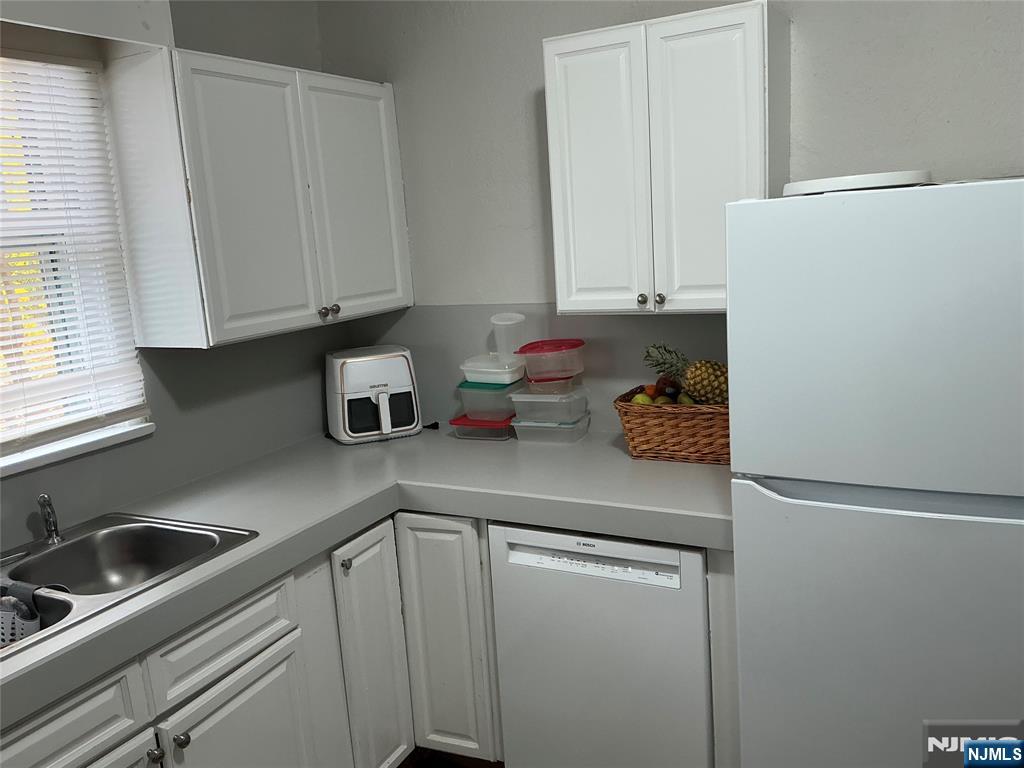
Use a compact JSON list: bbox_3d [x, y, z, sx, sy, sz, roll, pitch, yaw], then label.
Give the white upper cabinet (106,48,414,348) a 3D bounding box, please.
[{"bbox_3d":[-0.732,-0.575,2.645,0.295,0.772,0.968,2,12,28],"label":"white upper cabinet"}]

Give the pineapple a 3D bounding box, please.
[{"bbox_3d":[0.538,-0.037,2.483,0.310,0.130,0.130,29,23,25],"label":"pineapple"}]

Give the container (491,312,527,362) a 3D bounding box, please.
[{"bbox_3d":[-0.004,-0.149,2.840,0.125,0.164,0.125,-4,11,1],"label":"container"}]

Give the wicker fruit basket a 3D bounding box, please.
[{"bbox_3d":[0.542,0.127,2.515,0.400,0.170,0.270,1,12,24],"label":"wicker fruit basket"}]

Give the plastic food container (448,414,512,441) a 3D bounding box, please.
[{"bbox_3d":[-0.069,0.150,2.907,0.243,0.057,0.175,2,12,27],"label":"plastic food container"}]

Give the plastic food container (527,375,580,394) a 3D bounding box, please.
[{"bbox_3d":[0.136,-0.005,2.802,0.170,0.060,0.165,-4,11,1],"label":"plastic food container"}]

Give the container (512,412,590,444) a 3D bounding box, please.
[{"bbox_3d":[0.139,0.150,2.821,0.232,0.062,0.180,1,11,22],"label":"container"}]

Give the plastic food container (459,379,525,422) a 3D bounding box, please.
[{"bbox_3d":[-0.068,0.057,2.916,0.197,0.122,0.158,4,13,34],"label":"plastic food container"}]

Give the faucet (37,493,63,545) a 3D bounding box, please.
[{"bbox_3d":[-1.154,0.334,2.062,0.052,0.132,0.042,2,12,28],"label":"faucet"}]

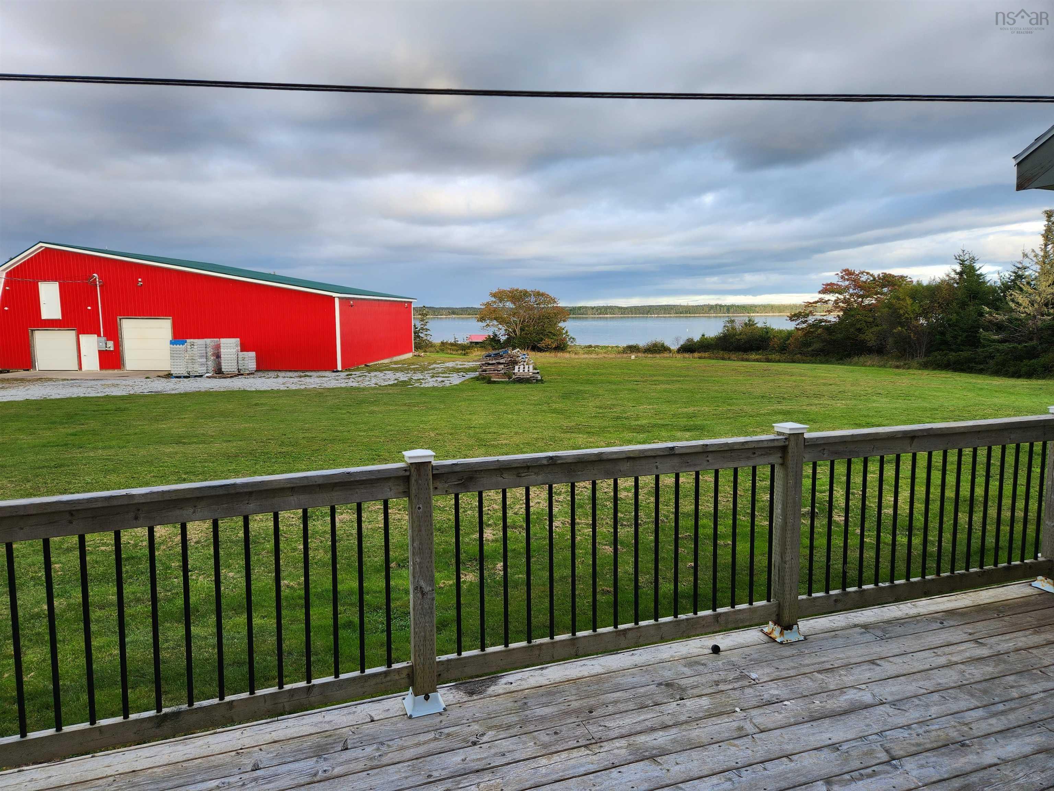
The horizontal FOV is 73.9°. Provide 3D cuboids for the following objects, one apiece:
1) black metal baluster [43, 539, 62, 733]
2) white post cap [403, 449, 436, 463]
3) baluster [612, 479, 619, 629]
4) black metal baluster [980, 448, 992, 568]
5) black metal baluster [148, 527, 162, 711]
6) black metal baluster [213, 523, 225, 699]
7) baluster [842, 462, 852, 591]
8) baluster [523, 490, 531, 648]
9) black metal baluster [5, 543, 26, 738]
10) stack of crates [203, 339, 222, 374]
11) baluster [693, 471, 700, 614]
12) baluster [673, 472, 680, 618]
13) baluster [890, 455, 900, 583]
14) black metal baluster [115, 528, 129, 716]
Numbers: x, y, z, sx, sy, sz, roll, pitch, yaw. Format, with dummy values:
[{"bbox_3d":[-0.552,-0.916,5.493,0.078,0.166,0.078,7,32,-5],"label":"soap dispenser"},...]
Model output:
[{"bbox_3d":[-1.656,0.841,2.447,0.019,0.700,0.019,-2,6,-20],"label":"black metal baluster"},{"bbox_3d":[-0.409,0.226,2.655,0.110,0.042,0.110,-3,7,-19],"label":"white post cap"},{"bbox_3d":[0.405,0.725,3.197,0.019,0.700,0.019,-2,6,-19],"label":"baluster"},{"bbox_3d":[2.573,0.632,3.926,0.019,0.700,0.019,-2,6,-18],"label":"black metal baluster"},{"bbox_3d":[-1.355,0.822,2.555,0.019,0.700,0.019,-2,6,-20],"label":"black metal baluster"},{"bbox_3d":[-1.090,0.759,2.475,0.019,0.655,0.019,-3,7,-19],"label":"black metal baluster"},{"bbox_3d":[1.673,0.682,3.668,0.019,0.705,0.019,-3,7,-19],"label":"baluster"},{"bbox_3d":[0.008,0.744,3.060,0.019,0.700,0.019,-2,6,-19],"label":"baluster"},{"bbox_3d":[-1.659,0.798,2.276,0.019,0.655,0.019,-3,7,-19],"label":"black metal baluster"},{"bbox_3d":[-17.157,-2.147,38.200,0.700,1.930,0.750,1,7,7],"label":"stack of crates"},{"bbox_3d":[0.758,0.663,3.139,0.019,0.655,0.019,-3,7,-19],"label":"baluster"},{"bbox_3d":[0.712,0.718,3.335,0.019,0.705,0.019,-3,7,-19],"label":"baluster"},{"bbox_3d":[1.980,0.667,3.769,0.019,0.705,0.019,-3,7,-19],"label":"baluster"},{"bbox_3d":[-1.469,0.835,2.538,0.019,0.705,0.019,-3,7,-19],"label":"black metal baluster"}]

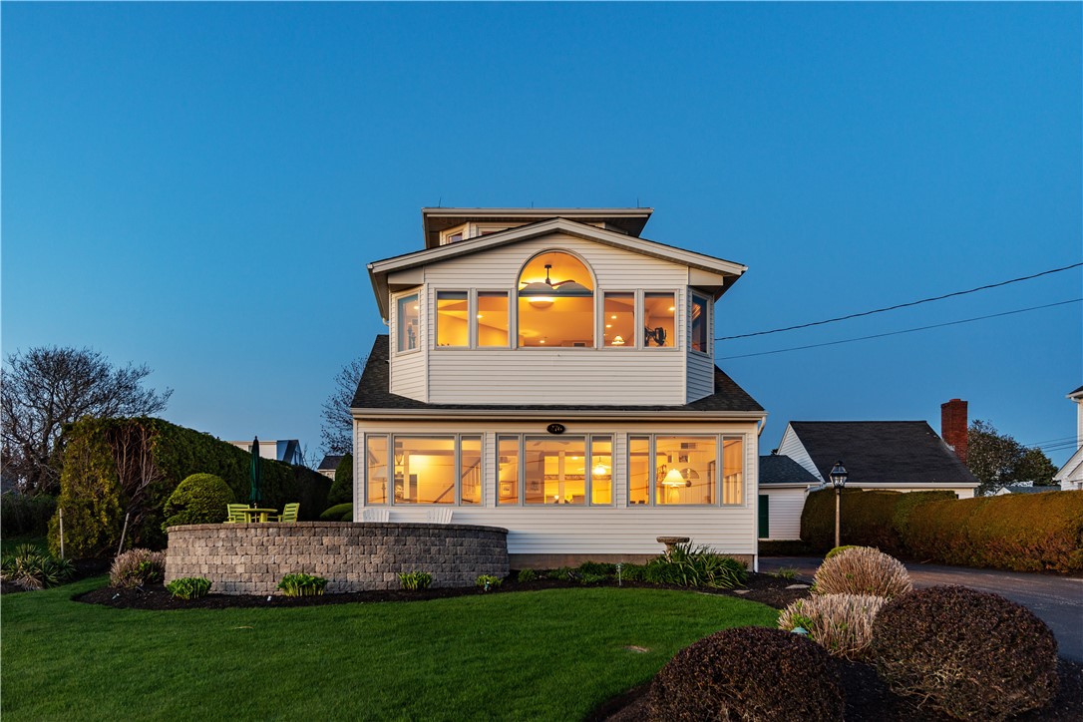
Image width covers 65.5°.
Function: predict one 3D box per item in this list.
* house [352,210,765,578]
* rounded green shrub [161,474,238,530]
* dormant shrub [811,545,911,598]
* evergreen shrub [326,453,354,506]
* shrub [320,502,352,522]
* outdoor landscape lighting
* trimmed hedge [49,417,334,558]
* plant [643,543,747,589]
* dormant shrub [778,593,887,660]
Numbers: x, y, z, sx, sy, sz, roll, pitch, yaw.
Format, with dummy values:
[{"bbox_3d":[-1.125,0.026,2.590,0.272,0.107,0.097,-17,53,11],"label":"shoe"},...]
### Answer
[{"bbox_3d":[0.150,0.450,21.800,8.500,9.000,9.800,0,-8,-3],"label":"house"},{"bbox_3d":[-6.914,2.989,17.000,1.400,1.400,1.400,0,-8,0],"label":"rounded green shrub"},{"bbox_3d":[4.440,2.985,11.700,1.280,0.750,1.200,0,-8,0],"label":"dormant shrub"},{"bbox_3d":[-5.014,3.738,22.000,1.500,2.400,1.500,0,-8,0],"label":"evergreen shrub"},{"bbox_3d":[-4.560,3.821,19.500,1.300,1.100,1.300,0,-8,0],"label":"shrub"},{"bbox_3d":[5.655,2.908,16.000,0.310,2.050,0.310,0,-8,0],"label":"outdoor landscape lighting"},{"bbox_3d":[-8.600,3.500,23.000,1.700,2.800,13.000,0,-8,3],"label":"trimmed hedge"},{"bbox_3d":[2.762,3.698,15.200,1.800,0.750,1.200,0,-8,0],"label":"plant"},{"bbox_3d":[3.114,2.798,8.900,1.100,0.660,1.000,0,-8,0],"label":"dormant shrub"}]

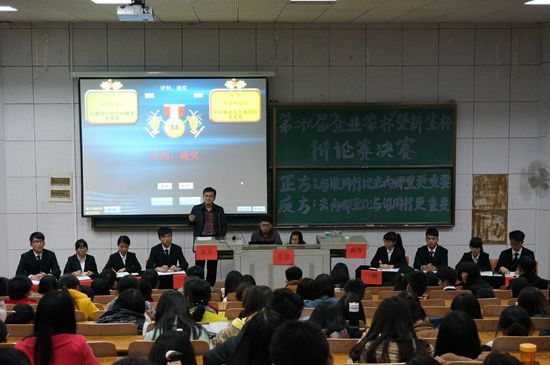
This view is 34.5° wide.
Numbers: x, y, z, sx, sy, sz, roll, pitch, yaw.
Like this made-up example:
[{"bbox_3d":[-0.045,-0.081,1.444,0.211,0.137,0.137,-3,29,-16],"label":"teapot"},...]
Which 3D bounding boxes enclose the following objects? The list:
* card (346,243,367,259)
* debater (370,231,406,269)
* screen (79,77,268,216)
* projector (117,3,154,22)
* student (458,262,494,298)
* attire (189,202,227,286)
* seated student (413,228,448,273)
[{"bbox_3d":[1.115,0.934,12.100,0.285,0.200,0.015,0,6,-1],"label":"card"},{"bbox_3d":[1.677,1.324,12.820,0.520,1.210,0.780,2,6,18],"label":"debater"},{"bbox_3d":[-1.622,-0.572,14.333,3.020,2.270,0.060,0,6,-2],"label":"screen"},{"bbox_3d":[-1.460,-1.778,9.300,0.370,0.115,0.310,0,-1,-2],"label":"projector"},{"bbox_3d":[2.153,1.455,9.500,0.480,1.200,0.700,-2,6,-20],"label":"student"},{"bbox_3d":[-0.973,1.060,12.750,0.540,1.460,0.360,-1,6,-7],"label":"attire"},{"bbox_3d":[2.074,1.276,11.800,0.500,1.300,0.750,0,6,5],"label":"seated student"}]

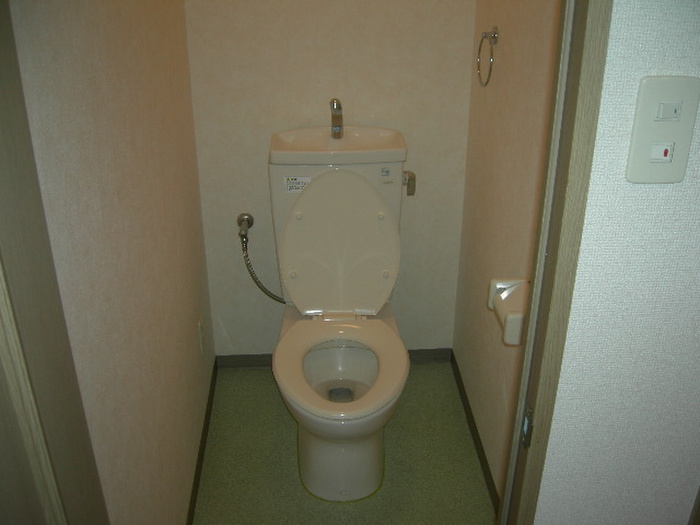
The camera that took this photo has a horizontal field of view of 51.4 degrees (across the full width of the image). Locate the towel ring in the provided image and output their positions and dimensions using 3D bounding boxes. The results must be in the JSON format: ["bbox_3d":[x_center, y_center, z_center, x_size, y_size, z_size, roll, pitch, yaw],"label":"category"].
[{"bbox_3d":[0.356,-0.530,1.869,0.046,0.152,0.150,-1,26,-3],"label":"towel ring"}]

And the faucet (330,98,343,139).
[{"bbox_3d":[-0.040,-0.419,2.130,0.033,0.122,0.078,1,26,1],"label":"faucet"}]

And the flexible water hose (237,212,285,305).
[{"bbox_3d":[-0.282,-0.001,2.357,0.158,0.300,0.105,-1,26,-3],"label":"flexible water hose"}]

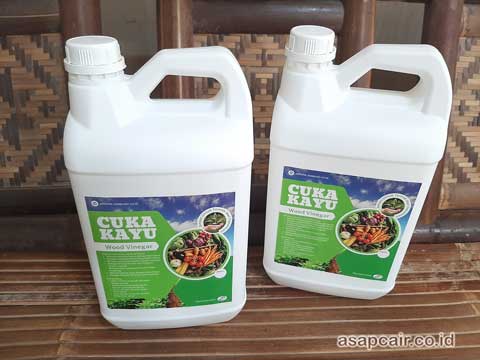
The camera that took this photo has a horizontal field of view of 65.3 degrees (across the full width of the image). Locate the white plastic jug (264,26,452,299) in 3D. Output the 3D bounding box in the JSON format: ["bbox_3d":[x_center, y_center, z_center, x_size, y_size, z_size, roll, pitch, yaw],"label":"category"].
[{"bbox_3d":[0.128,-0.011,0.458,0.179,0.321,0.126,8,36,9],"label":"white plastic jug"}]

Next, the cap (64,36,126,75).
[{"bbox_3d":[-0.133,-0.113,0.342,0.055,0.025,0.055,-2,30,-6],"label":"cap"}]

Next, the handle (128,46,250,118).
[{"bbox_3d":[-0.045,-0.095,0.364,0.115,0.067,0.035,-2,30,-6],"label":"handle"}]

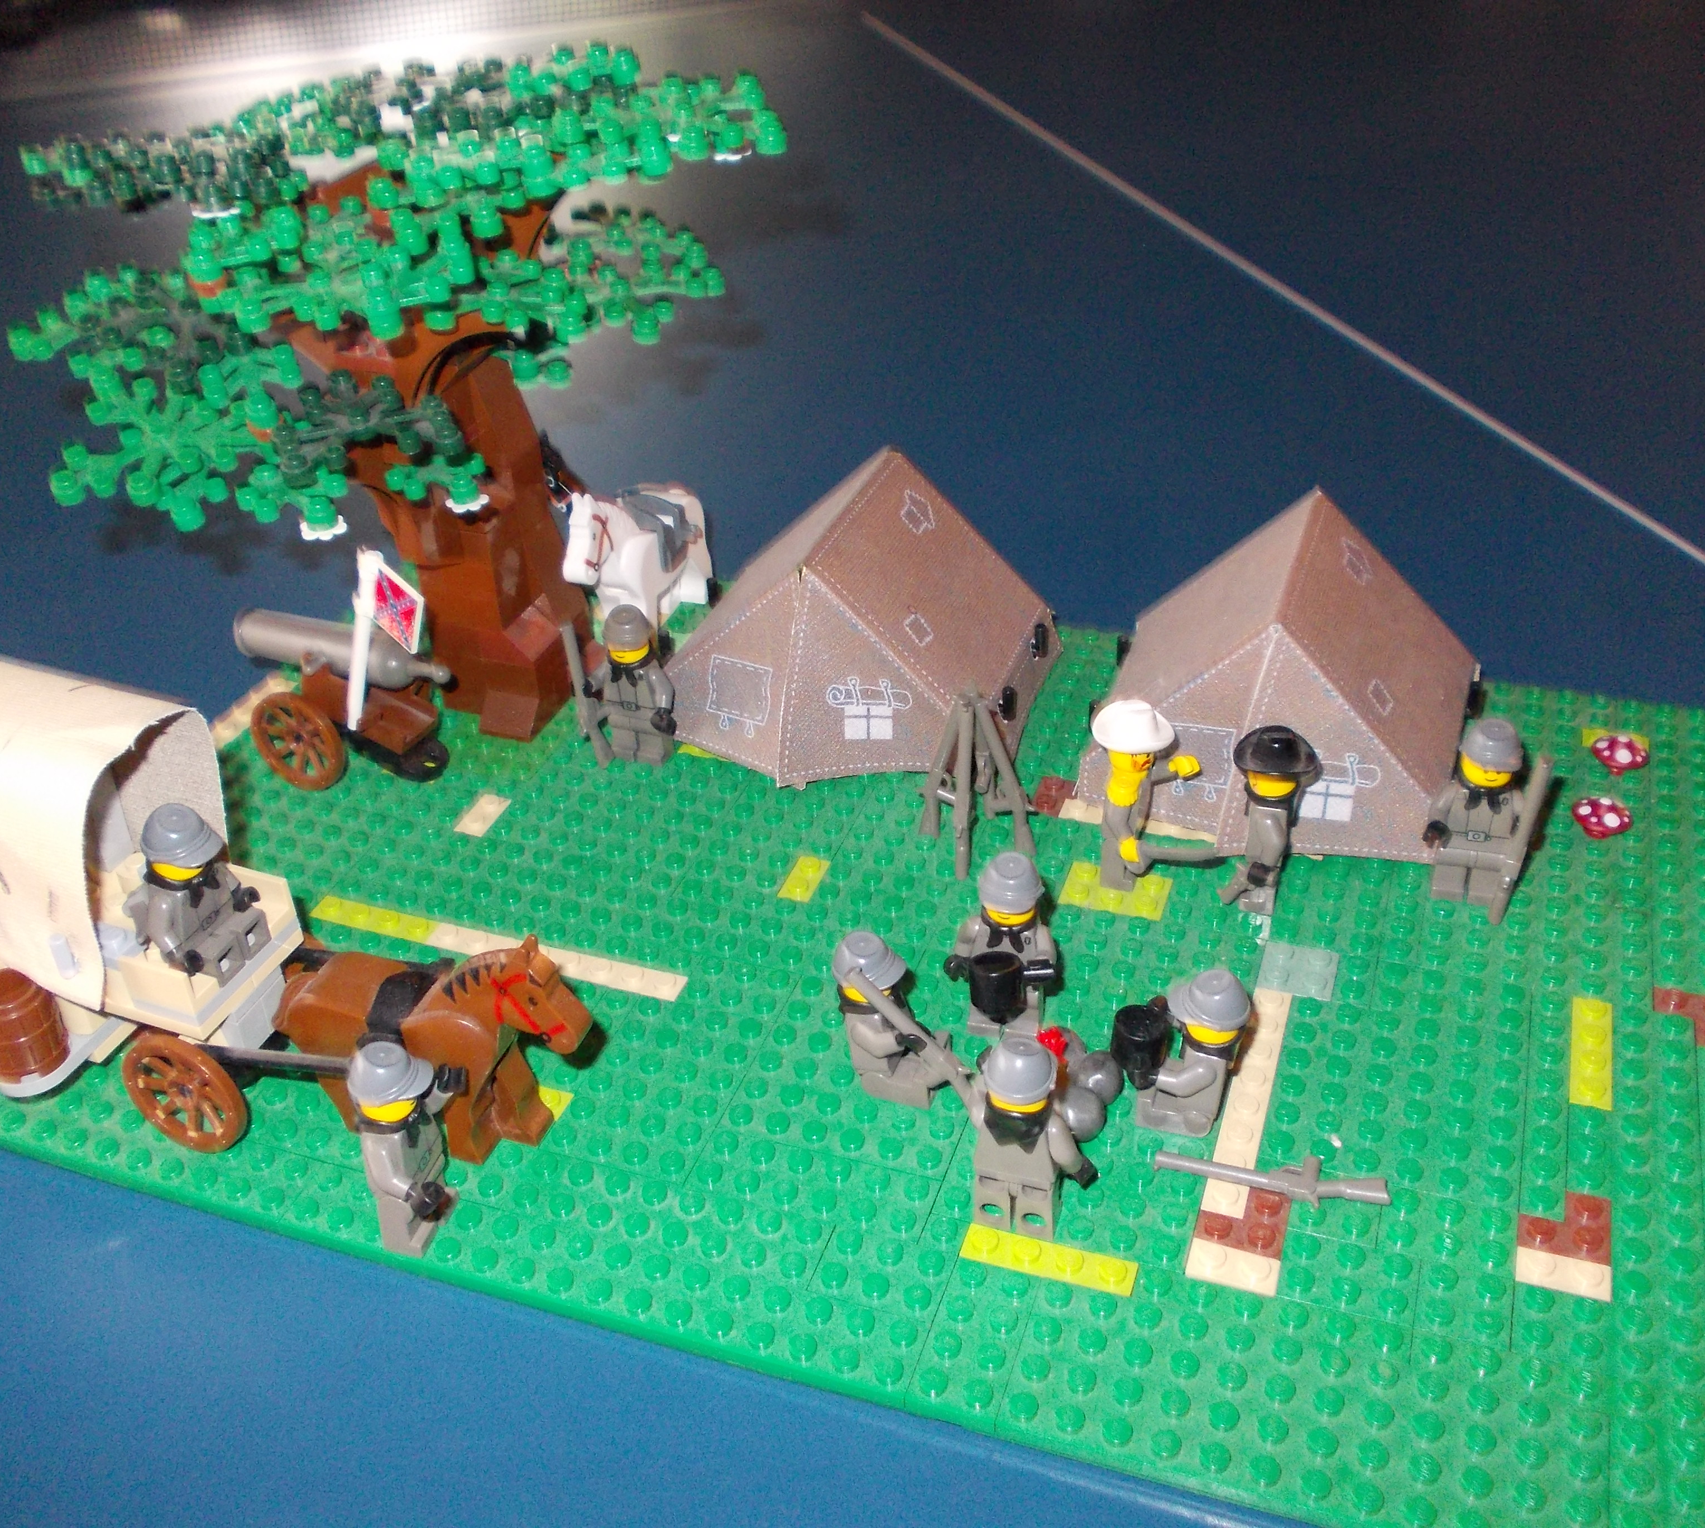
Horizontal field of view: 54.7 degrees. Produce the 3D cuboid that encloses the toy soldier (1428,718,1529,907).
[{"bbox_3d":[0.139,0.013,0.367,0.025,0.045,0.016,9,37,18],"label":"toy soldier"}]

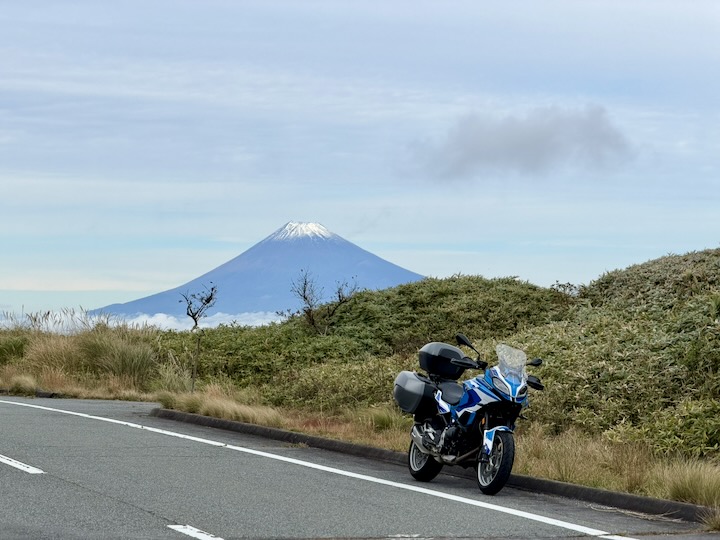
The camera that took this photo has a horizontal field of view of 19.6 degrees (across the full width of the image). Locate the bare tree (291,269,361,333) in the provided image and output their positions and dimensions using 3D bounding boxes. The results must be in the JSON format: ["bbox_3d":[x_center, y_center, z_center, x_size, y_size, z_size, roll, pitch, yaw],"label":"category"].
[{"bbox_3d":[-0.717,0.697,42.000,1.373,1.454,1.100,0,-1,0],"label":"bare tree"}]

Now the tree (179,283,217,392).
[{"bbox_3d":[-2.852,1.202,36.500,0.667,1.965,0.650,0,-1,0],"label":"tree"}]

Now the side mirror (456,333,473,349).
[{"bbox_3d":[0.946,0.639,18.861,0.150,0.115,0.070,17,-7,-20],"label":"side mirror"}]

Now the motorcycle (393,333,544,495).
[{"bbox_3d":[1.035,1.287,19.174,0.970,1.426,2.180,1,-1,-21],"label":"motorcycle"}]

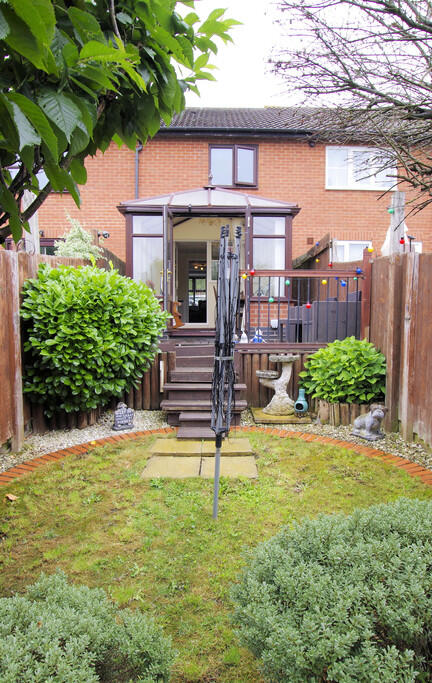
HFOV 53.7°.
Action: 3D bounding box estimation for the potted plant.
[{"bbox_3d":[1.400,0.430,4.910,0.950,0.990,0.880,0,5,0],"label":"potted plant"}]

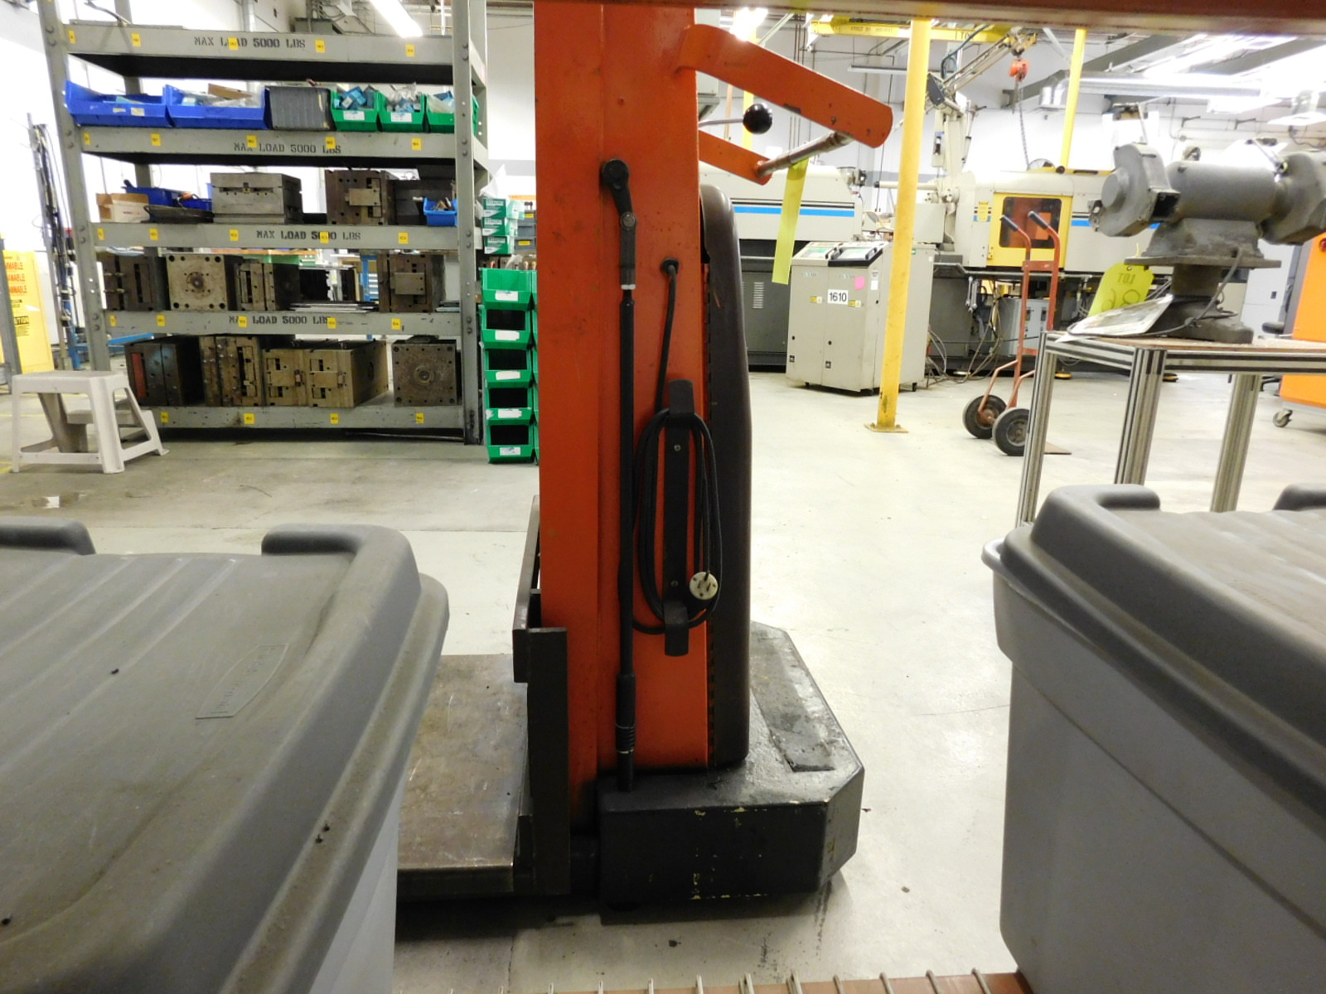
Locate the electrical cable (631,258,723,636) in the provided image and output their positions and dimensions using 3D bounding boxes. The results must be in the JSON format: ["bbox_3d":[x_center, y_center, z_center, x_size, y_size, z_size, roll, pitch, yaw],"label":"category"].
[{"bbox_3d":[0.022,-0.049,1.169,0.118,0.513,0.055,0,15,-6],"label":"electrical cable"}]

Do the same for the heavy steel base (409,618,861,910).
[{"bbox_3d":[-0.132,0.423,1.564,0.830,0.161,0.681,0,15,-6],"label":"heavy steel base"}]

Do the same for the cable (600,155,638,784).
[{"bbox_3d":[-0.057,0.012,1.173,0.050,0.868,0.050,0,15,-6],"label":"cable"}]

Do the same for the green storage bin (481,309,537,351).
[{"bbox_3d":[-0.717,-0.787,4.072,0.213,0.178,0.370,-1,15,-8],"label":"green storage bin"}]

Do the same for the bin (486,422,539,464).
[{"bbox_3d":[-0.722,-0.284,4.210,0.213,0.178,0.370,-1,15,-8],"label":"bin"}]

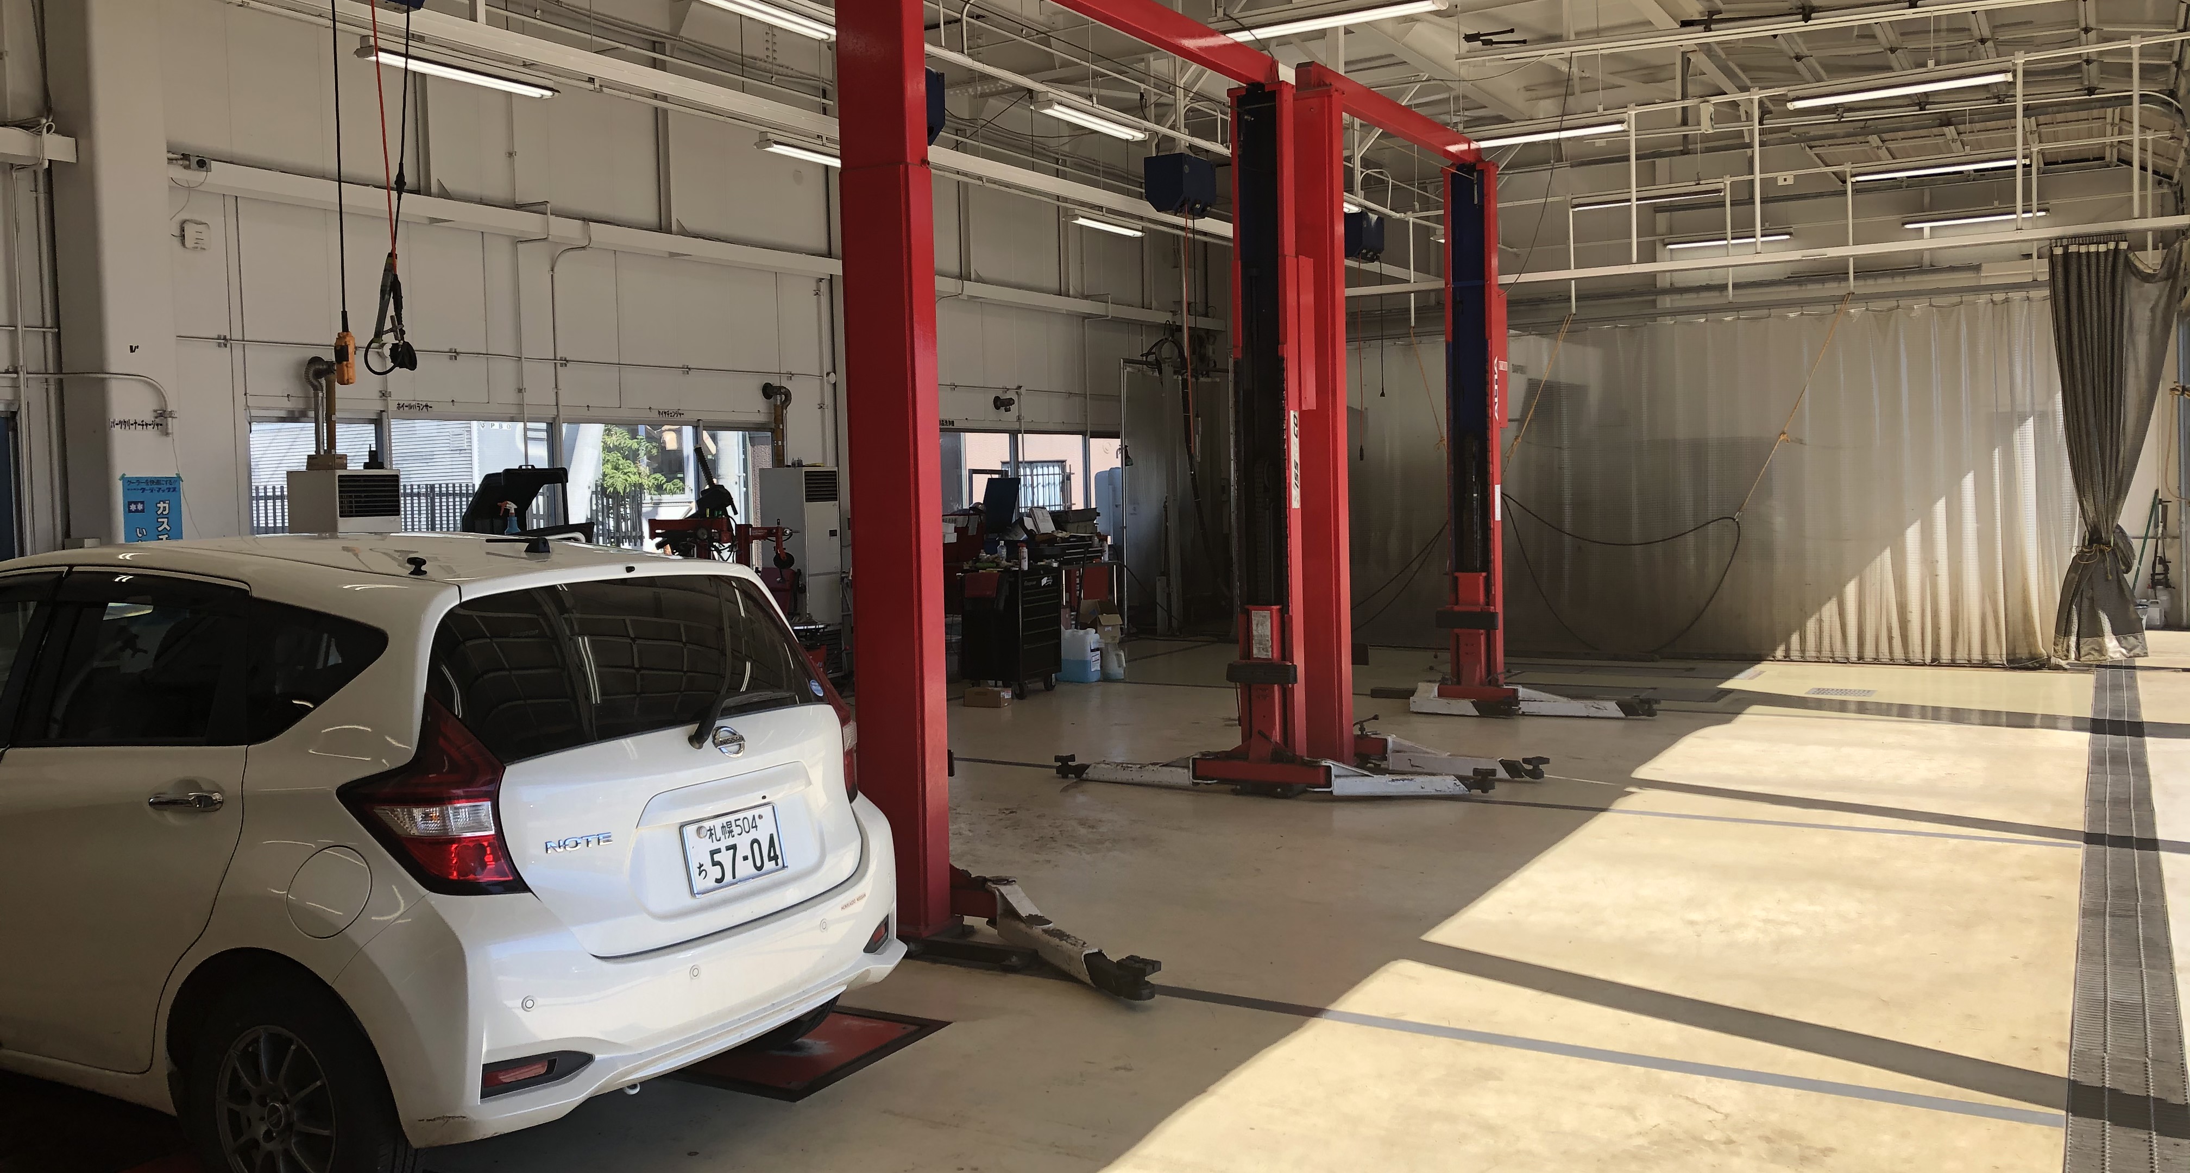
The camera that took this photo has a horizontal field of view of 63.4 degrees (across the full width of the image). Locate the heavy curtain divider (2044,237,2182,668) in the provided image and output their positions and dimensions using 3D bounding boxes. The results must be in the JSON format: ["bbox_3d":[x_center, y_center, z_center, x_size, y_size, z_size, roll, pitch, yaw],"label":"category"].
[{"bbox_3d":[7.972,-1.078,13.860,0.920,3.350,0.450,1,4,30],"label":"heavy curtain divider"}]

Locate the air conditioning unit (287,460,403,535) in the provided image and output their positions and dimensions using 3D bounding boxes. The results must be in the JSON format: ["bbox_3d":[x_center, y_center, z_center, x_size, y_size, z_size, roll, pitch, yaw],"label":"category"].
[{"bbox_3d":[-4.773,0.173,11.361,0.480,1.830,0.480,1,4,30],"label":"air conditioning unit"}]

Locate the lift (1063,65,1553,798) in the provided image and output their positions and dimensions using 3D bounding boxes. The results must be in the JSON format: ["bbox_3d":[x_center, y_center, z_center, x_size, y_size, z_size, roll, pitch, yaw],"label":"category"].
[{"bbox_3d":[1.220,-0.880,9.577,2.170,3.880,1.600,1,4,30],"label":"lift"}]

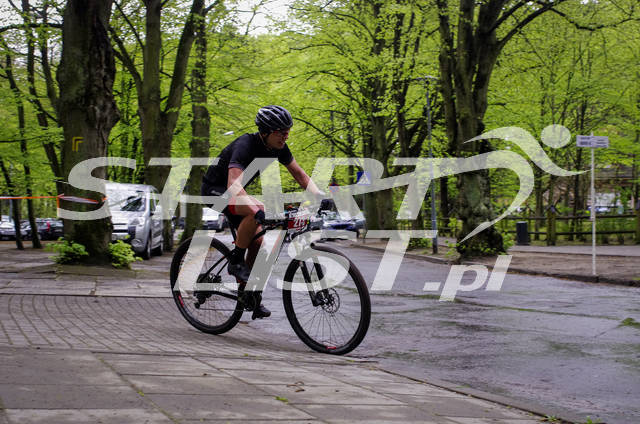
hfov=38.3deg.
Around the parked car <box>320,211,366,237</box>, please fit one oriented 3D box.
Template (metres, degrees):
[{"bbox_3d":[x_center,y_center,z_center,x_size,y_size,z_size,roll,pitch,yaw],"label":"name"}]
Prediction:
[{"bbox_3d":[1.100,0.600,47.000,1.800,1.480,4.300,-1,-1,0],"label":"parked car"}]

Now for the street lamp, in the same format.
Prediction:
[{"bbox_3d":[2.740,-1.220,23.500,0.620,4.500,0.620,-2,-1,0],"label":"street lamp"}]

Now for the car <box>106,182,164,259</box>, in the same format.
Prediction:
[{"bbox_3d":[-5.030,0.240,23.300,1.820,1.820,4.380,-1,-1,-3],"label":"car"}]

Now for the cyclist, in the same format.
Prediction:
[{"bbox_3d":[-0.417,0.050,6.215,0.950,1.500,0.640,1,8,41],"label":"cyclist"}]

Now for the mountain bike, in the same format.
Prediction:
[{"bbox_3d":[-0.400,0.415,6.282,1.840,1.000,0.700,2,11,41],"label":"mountain bike"}]

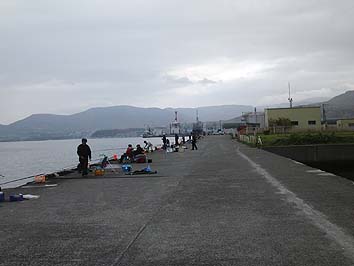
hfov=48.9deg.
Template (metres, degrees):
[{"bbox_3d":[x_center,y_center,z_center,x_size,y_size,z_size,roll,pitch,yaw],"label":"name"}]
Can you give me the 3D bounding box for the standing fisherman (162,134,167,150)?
[{"bbox_3d":[-1.382,1.073,43.000,0.400,1.680,0.500,-1,0,6],"label":"standing fisherman"}]

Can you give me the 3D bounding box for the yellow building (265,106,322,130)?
[{"bbox_3d":[27.205,-3.052,92.000,12.300,5.800,10.000,-1,0,9],"label":"yellow building"}]

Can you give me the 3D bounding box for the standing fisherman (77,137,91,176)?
[{"bbox_3d":[-4.135,1.075,17.200,0.570,1.660,0.400,-1,0,3],"label":"standing fisherman"}]

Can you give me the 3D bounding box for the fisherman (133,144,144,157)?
[{"bbox_3d":[-2.617,1.359,26.300,0.800,1.100,0.600,-1,0,-6],"label":"fisherman"}]

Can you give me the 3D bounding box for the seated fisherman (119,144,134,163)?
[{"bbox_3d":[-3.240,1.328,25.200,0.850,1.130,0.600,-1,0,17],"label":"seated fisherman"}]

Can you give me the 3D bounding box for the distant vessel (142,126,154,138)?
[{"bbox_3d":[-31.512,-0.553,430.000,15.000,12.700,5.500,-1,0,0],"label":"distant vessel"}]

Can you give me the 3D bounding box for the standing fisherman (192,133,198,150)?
[{"bbox_3d":[1.870,0.879,39.300,0.450,1.730,0.520,-1,0,6],"label":"standing fisherman"}]

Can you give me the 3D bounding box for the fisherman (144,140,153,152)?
[{"bbox_3d":[-2.785,1.319,38.000,0.800,1.120,0.550,-1,0,0],"label":"fisherman"}]

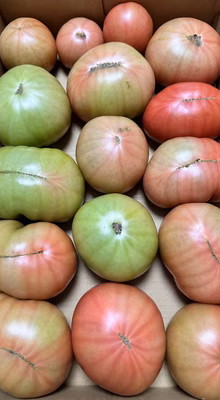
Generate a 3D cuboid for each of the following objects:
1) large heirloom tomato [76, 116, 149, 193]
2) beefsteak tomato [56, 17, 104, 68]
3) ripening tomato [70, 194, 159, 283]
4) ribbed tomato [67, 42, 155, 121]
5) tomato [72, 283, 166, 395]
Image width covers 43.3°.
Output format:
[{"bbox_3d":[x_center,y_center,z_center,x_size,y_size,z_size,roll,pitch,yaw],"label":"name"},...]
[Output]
[{"bbox_3d":[0.003,-0.051,0.310,0.080,0.071,0.087,0,76,1],"label":"large heirloom tomato"},{"bbox_3d":[-0.039,-0.208,0.371,0.064,0.057,0.064,0,76,0],"label":"beefsteak tomato"},{"bbox_3d":[0.006,0.038,0.302,0.088,0.069,0.097,-36,78,-8],"label":"ripening tomato"},{"bbox_3d":[0.001,-0.141,0.333,0.105,0.069,0.098,0,76,1],"label":"ribbed tomato"},{"bbox_3d":[0.009,0.134,0.277,0.088,0.072,0.103,-27,77,-7],"label":"tomato"}]

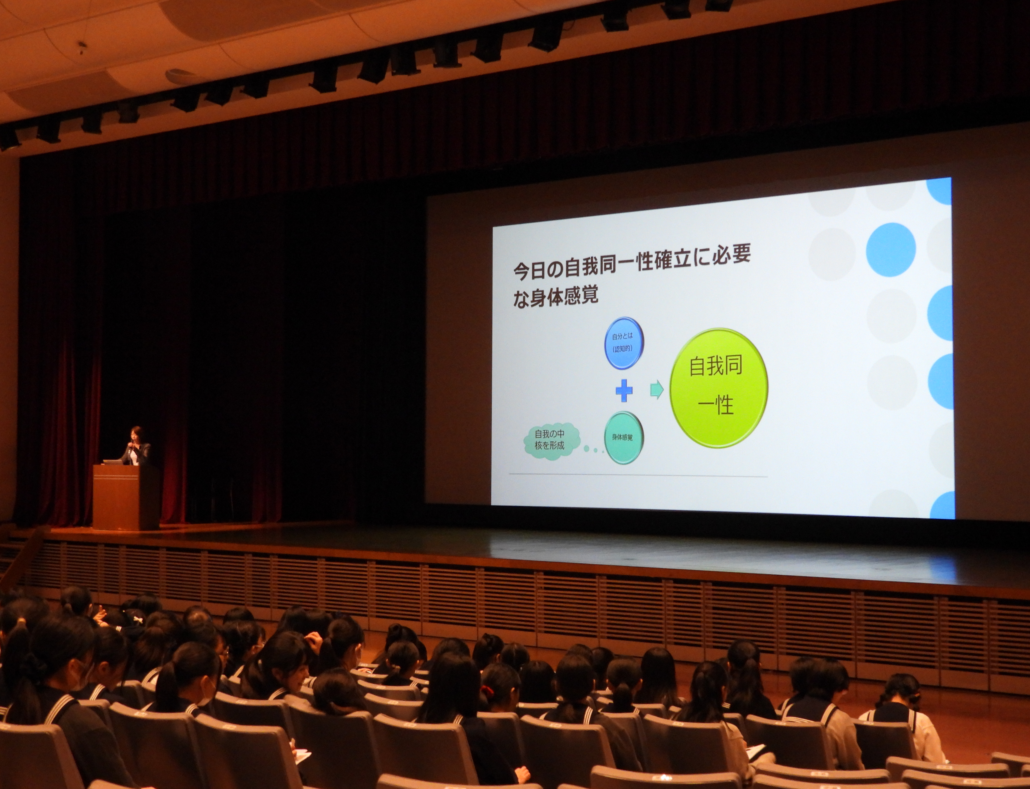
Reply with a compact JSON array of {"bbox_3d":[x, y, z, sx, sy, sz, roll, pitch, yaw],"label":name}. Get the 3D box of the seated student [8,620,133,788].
[{"bbox_3d":[-1.315,1.302,5.429,0.480,1.170,0.760,-2,-3,41],"label":"seated student"}]

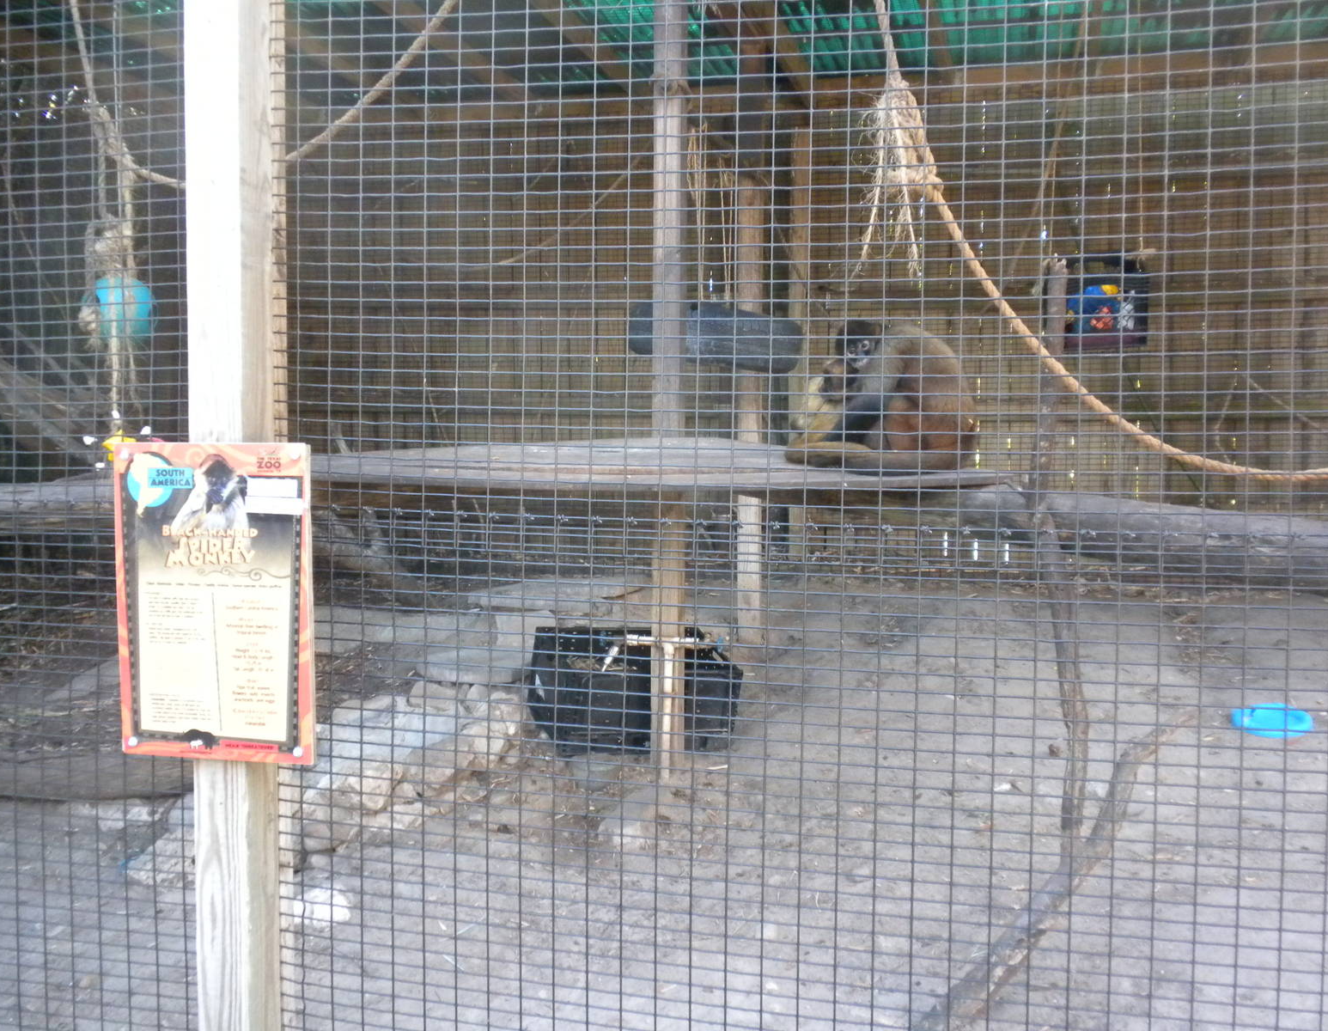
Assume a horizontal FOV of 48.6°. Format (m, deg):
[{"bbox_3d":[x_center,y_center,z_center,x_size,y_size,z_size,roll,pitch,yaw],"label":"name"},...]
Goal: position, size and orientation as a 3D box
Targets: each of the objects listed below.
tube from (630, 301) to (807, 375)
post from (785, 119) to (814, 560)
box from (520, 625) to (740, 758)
[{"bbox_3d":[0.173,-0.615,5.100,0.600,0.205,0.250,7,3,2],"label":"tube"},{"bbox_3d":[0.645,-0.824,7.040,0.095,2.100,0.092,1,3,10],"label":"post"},{"bbox_3d":[-0.107,0.570,4.880,0.590,0.275,0.410,2,12,-19],"label":"box"}]

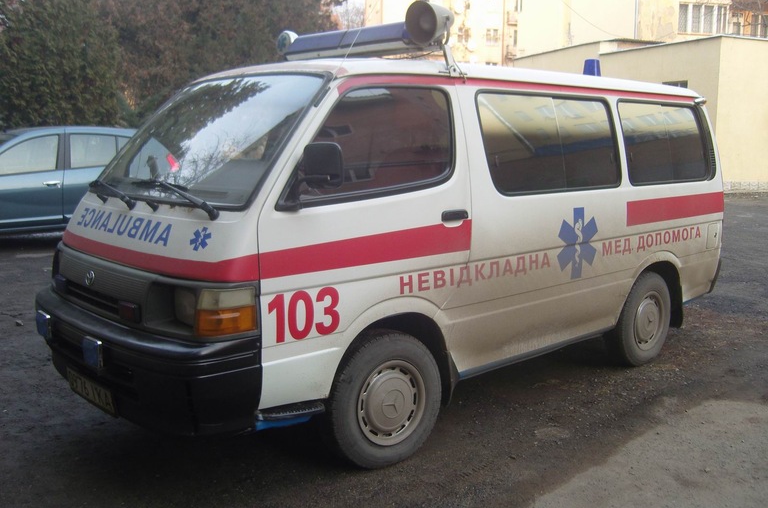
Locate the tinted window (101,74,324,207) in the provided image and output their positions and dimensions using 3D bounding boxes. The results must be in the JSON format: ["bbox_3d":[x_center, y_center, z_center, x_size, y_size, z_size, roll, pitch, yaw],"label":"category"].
[{"bbox_3d":[-0.839,-0.576,3.508,1.499,0.725,0.108,10,-28,47],"label":"tinted window"}]

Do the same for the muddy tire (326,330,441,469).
[{"bbox_3d":[-0.016,0.669,3.497,0.632,0.632,0.191,-7,12,-38],"label":"muddy tire"}]

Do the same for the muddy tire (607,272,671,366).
[{"bbox_3d":[1.701,0.432,5.059,0.632,0.632,0.191,-8,12,-42],"label":"muddy tire"}]

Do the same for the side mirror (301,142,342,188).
[{"bbox_3d":[-0.230,-0.335,2.848,0.083,0.181,0.152,-8,12,-42],"label":"side mirror"}]

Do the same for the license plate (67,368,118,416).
[{"bbox_3d":[-1.285,0.607,3.295,0.020,0.113,0.519,-8,12,-42],"label":"license plate"}]

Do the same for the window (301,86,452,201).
[{"bbox_3d":[-0.022,-0.487,3.262,0.951,0.500,0.049,-8,0,-42],"label":"window"}]

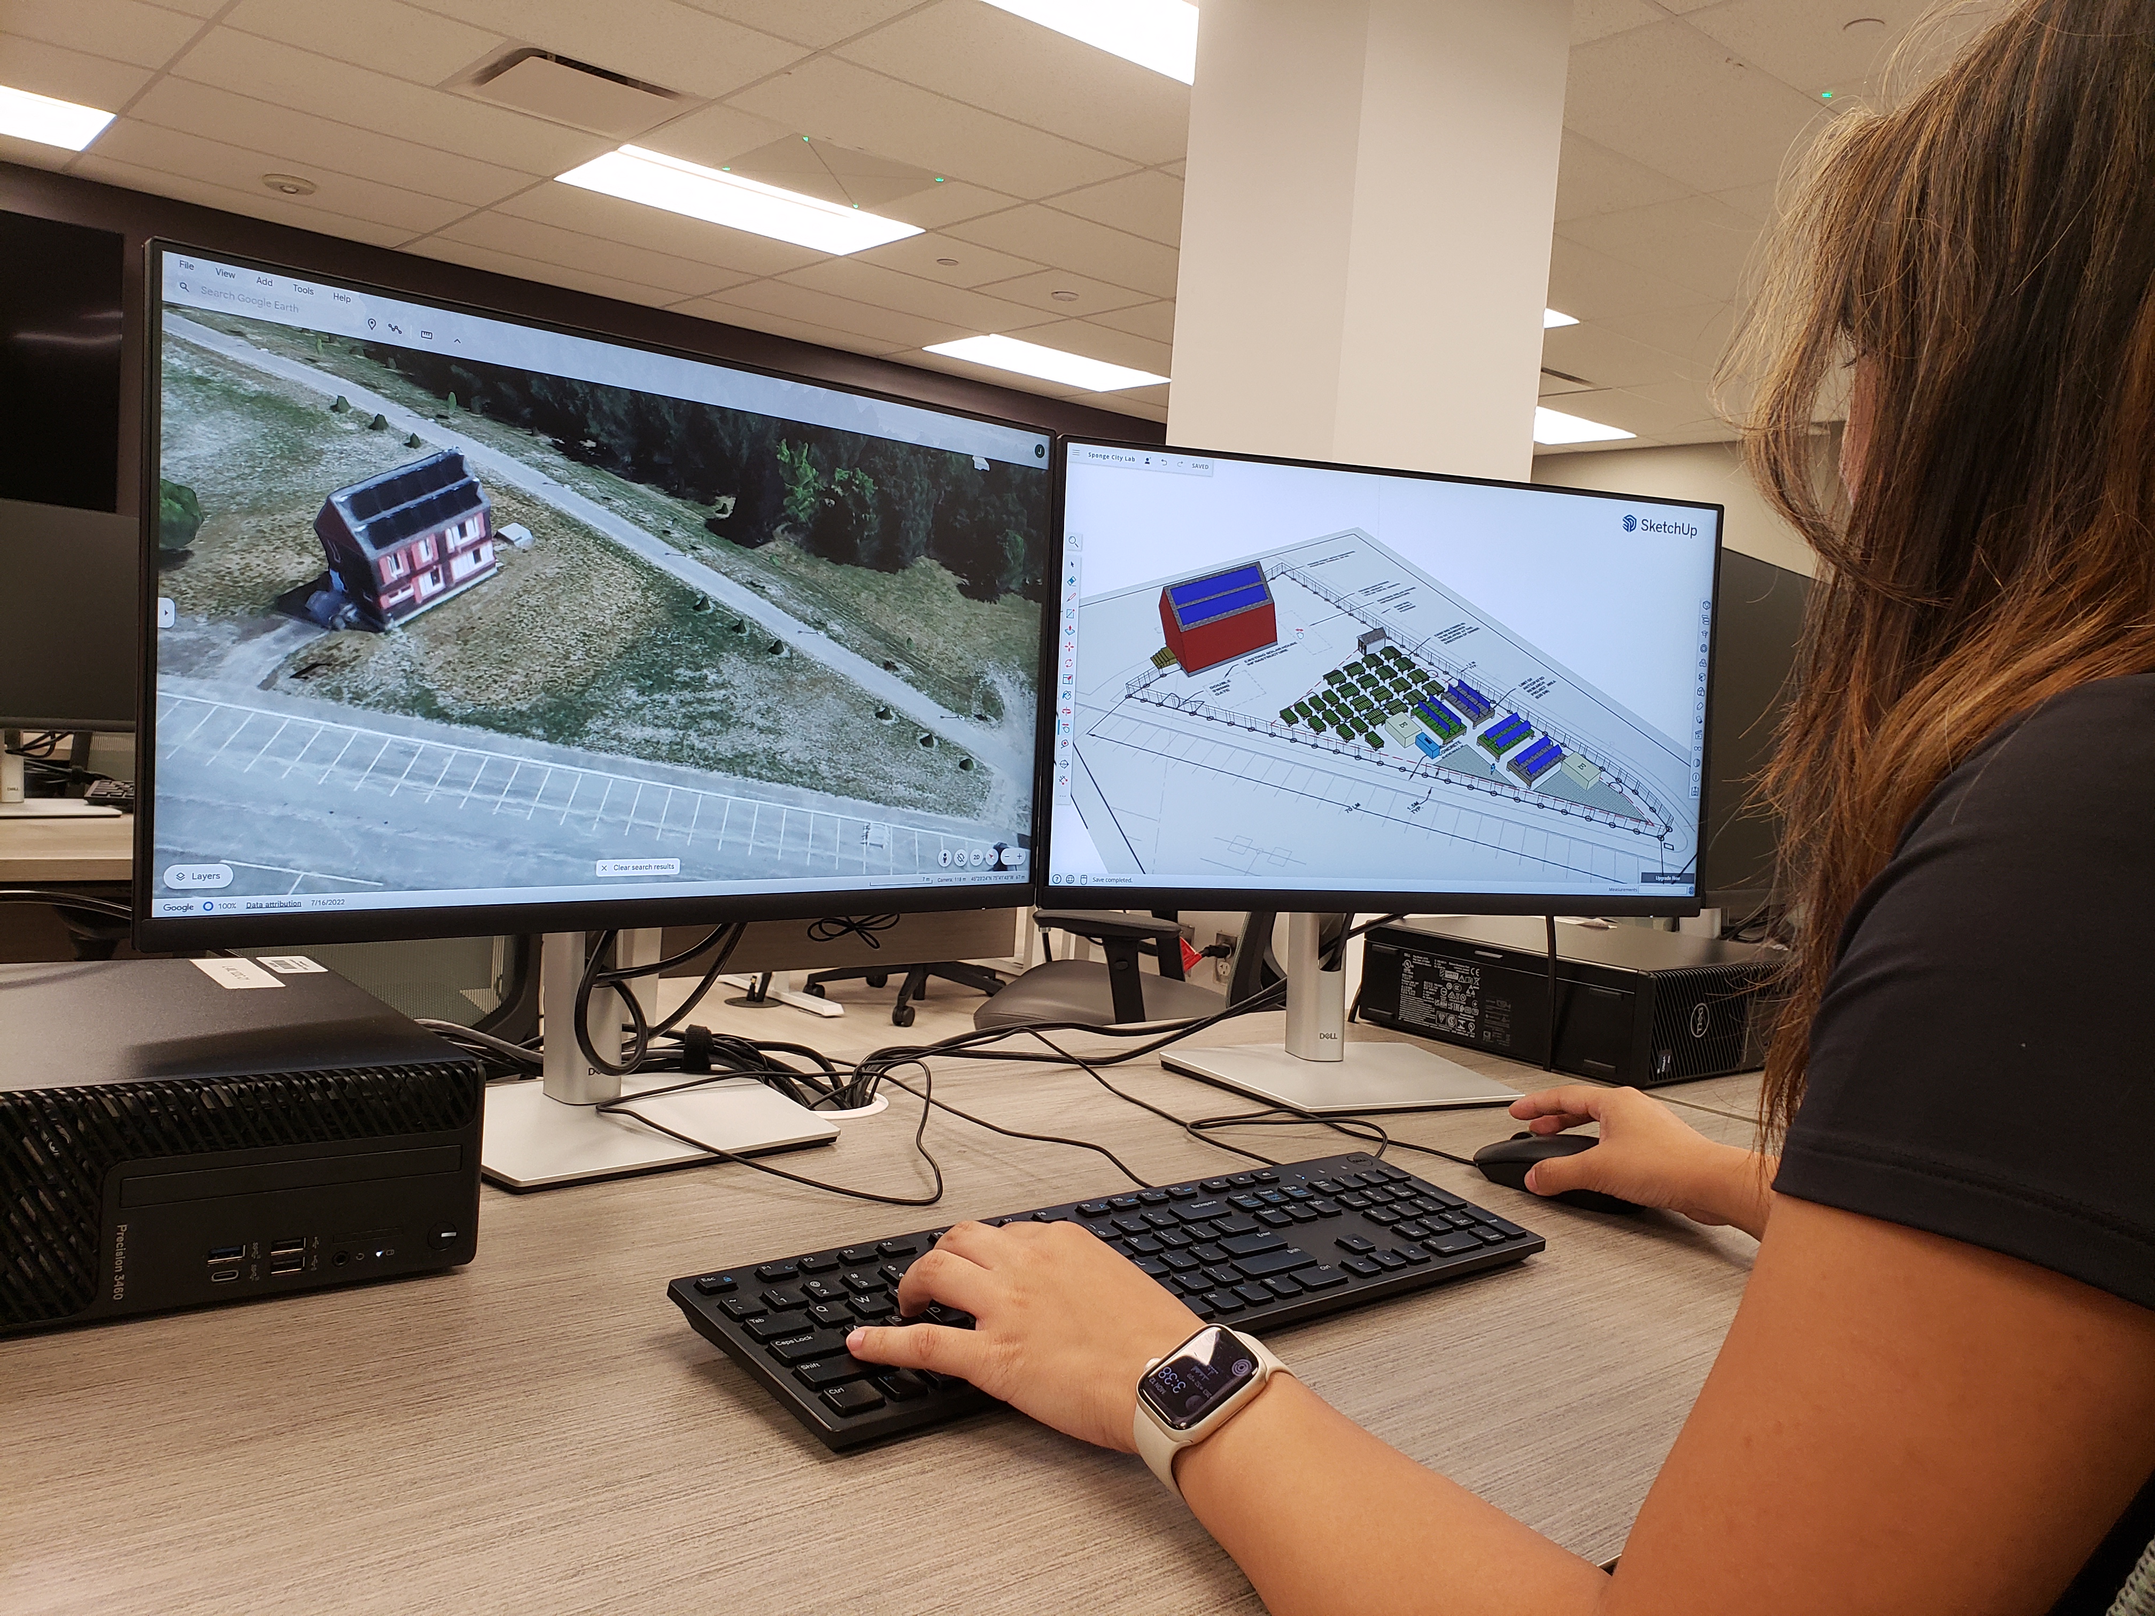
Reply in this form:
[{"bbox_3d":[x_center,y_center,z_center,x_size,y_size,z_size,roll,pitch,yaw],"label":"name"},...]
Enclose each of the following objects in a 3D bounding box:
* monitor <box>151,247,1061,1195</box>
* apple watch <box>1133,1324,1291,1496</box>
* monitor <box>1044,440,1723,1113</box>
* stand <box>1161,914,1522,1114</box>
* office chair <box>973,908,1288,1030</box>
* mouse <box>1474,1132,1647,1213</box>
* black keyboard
[{"bbox_3d":[-0.249,-0.031,0.936,0.538,0.452,0.175,0,5,-43],"label":"monitor"},{"bbox_3d":[0.050,0.208,0.545,0.054,0.049,0.040,-32,26,-19],"label":"apple watch"},{"bbox_3d":[0.220,-0.019,1.210,0.538,0.452,0.175,2,4,-19],"label":"monitor"},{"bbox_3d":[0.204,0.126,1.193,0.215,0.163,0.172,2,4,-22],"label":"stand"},{"bbox_3d":[0.088,0.338,2.853,0.620,0.960,0.640,5,4,25],"label":"office chair"},{"bbox_3d":[0.290,0.210,0.970,0.063,0.037,0.114,1,5,-39],"label":"mouse"},{"bbox_3d":[0.040,0.220,0.765,0.442,0.024,0.128,0,10,-41],"label":"black keyboard"}]

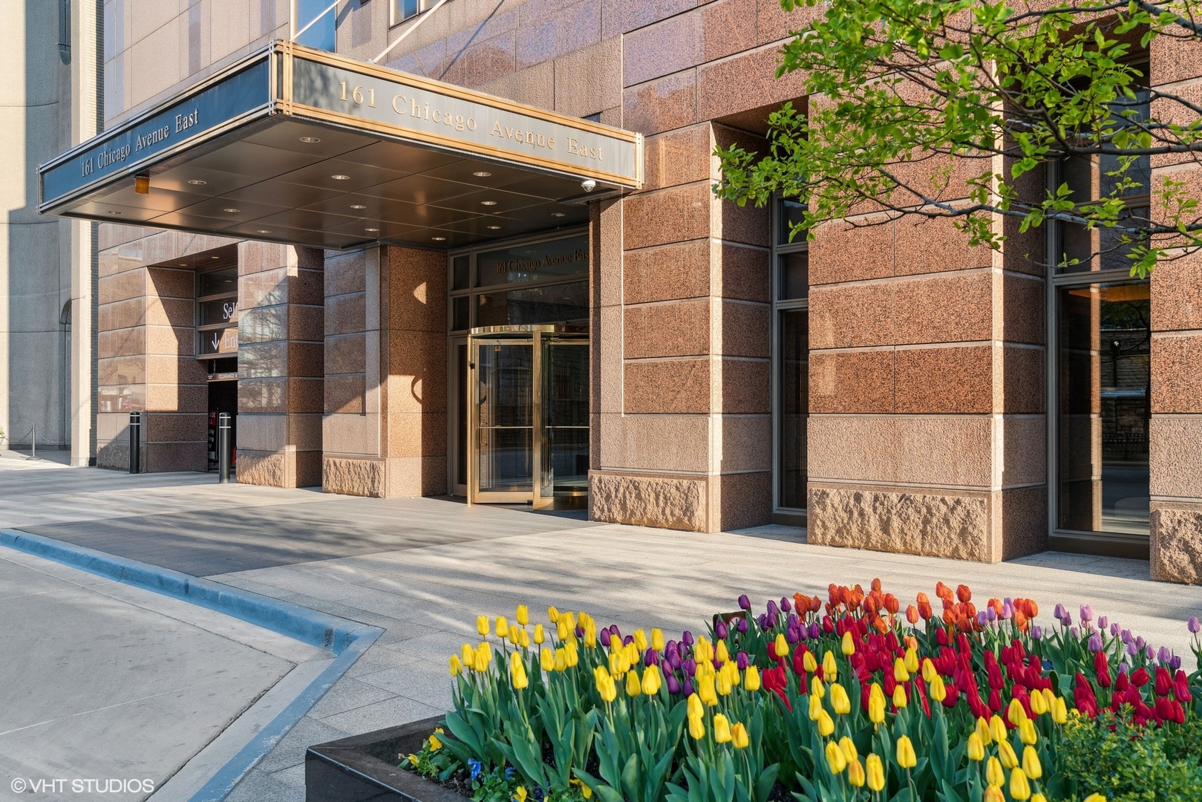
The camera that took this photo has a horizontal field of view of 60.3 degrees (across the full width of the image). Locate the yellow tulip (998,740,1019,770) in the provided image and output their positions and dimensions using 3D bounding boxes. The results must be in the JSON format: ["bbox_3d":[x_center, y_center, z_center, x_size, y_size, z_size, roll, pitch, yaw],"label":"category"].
[{"bbox_3d":[0.731,0.635,1.860,0.028,0.055,0.028,-19,-1,0],"label":"yellow tulip"}]

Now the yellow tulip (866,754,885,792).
[{"bbox_3d":[0.456,0.617,1.720,0.030,0.059,0.030,-6,-1,0],"label":"yellow tulip"}]

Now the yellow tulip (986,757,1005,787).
[{"bbox_3d":[0.677,0.638,1.780,0.029,0.053,0.029,-7,-1,0],"label":"yellow tulip"}]

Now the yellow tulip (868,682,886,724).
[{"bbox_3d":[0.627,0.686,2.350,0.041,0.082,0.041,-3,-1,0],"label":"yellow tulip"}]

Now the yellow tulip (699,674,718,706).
[{"bbox_3d":[0.230,0.623,2.240,0.035,0.058,0.035,0,-1,0],"label":"yellow tulip"}]

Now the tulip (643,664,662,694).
[{"bbox_3d":[0.109,0.593,2.200,0.039,0.064,0.039,2,-1,0],"label":"tulip"}]

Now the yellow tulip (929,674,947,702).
[{"bbox_3d":[0.782,0.666,2.400,0.040,0.065,0.040,-6,-1,0],"label":"yellow tulip"}]

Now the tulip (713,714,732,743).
[{"bbox_3d":[0.253,0.683,2.160,0.041,0.062,0.041,-7,-1,0],"label":"tulip"}]

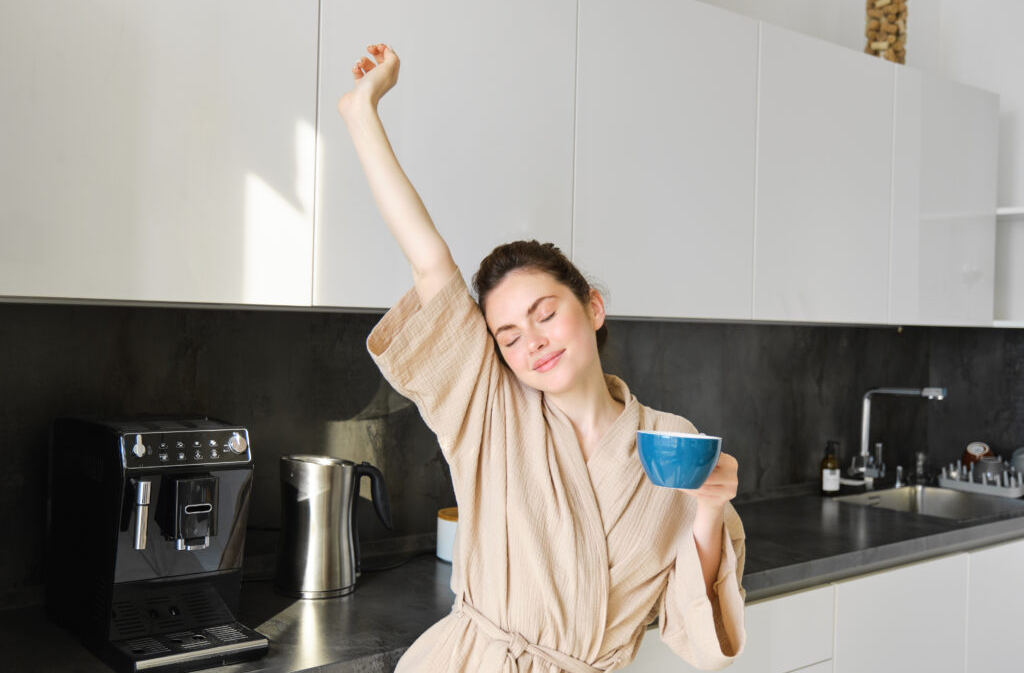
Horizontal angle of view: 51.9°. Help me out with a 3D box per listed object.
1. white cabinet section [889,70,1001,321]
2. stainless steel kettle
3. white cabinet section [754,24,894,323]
[{"bbox_3d":[1.196,-0.400,3.258,0.595,0.728,0.320,1,1,-39],"label":"white cabinet section"},{"bbox_3d":[-0.337,0.354,2.004,0.222,0.246,0.154,1,1,-19],"label":"stainless steel kettle"},{"bbox_3d":[0.731,-0.406,2.880,0.603,0.728,0.320,1,1,-39],"label":"white cabinet section"}]

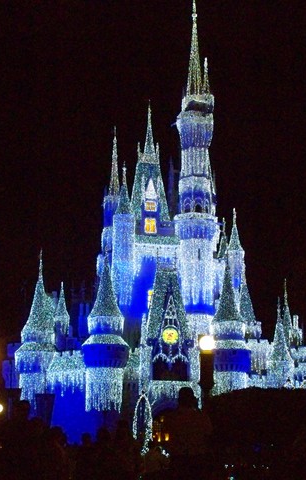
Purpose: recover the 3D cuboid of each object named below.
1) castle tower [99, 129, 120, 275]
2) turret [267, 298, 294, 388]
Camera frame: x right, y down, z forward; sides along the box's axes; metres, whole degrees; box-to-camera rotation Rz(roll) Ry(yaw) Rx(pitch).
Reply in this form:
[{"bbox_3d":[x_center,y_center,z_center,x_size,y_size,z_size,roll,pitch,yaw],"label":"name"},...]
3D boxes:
[{"bbox_3d":[-4.749,-4.449,112.000,2.185,16.383,2.185,1,-11,-8],"label":"castle tower"},{"bbox_3d":[11.868,9.909,94.227,2.420,9.240,2.420,1,-13,-6],"label":"turret"}]

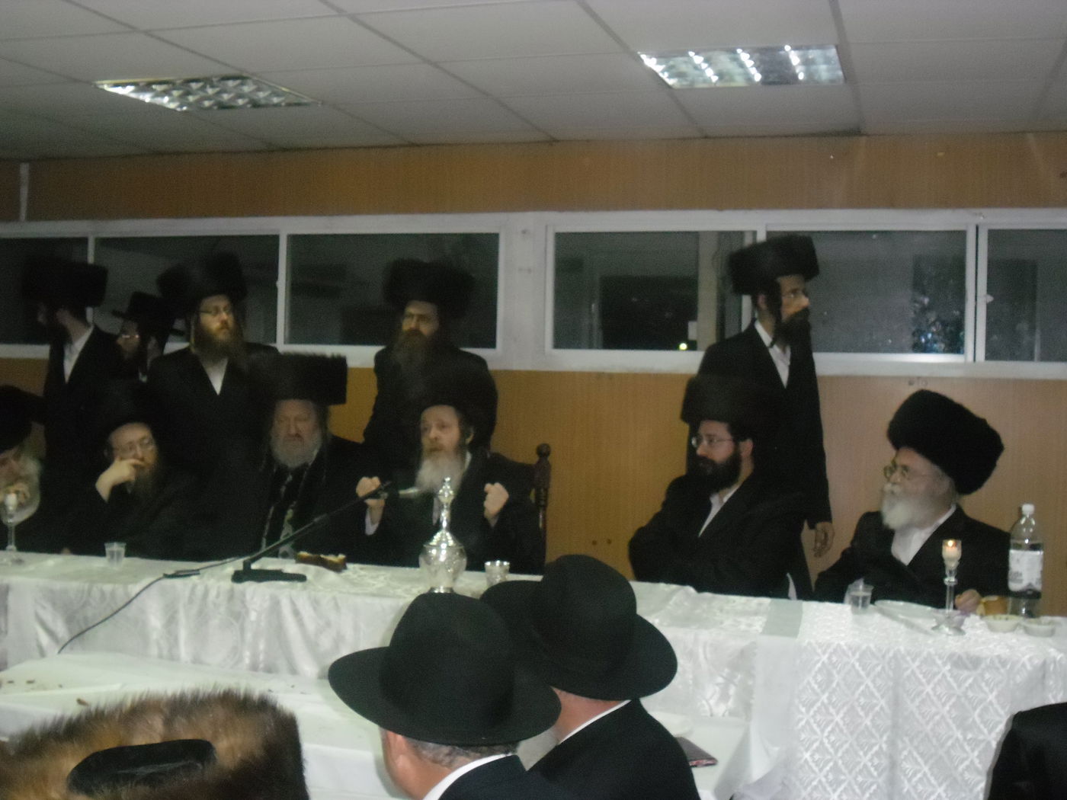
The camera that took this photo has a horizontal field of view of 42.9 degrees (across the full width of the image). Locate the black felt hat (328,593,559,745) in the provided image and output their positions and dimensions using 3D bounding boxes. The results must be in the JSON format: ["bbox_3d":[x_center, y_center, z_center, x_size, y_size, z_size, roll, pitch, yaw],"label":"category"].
[{"bbox_3d":[-0.129,0.376,2.025,0.335,0.132,0.380,1,11,-29],"label":"black felt hat"}]

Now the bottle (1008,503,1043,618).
[{"bbox_3d":[1.395,0.448,3.836,0.090,0.325,0.090,1,2,0],"label":"bottle"}]

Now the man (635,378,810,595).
[{"bbox_3d":[0.575,0.622,4.330,0.600,1.404,0.740,2,3,34],"label":"man"}]

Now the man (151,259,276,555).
[{"bbox_3d":[-1.290,0.331,5.490,0.540,1.840,0.380,0,2,-12],"label":"man"}]

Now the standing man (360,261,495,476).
[{"bbox_3d":[-0.397,0.365,5.270,0.540,1.816,0.380,1,2,13],"label":"standing man"}]

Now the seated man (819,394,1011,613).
[{"bbox_3d":[1.144,0.658,4.108,0.620,1.367,0.760,2,3,30],"label":"seated man"}]

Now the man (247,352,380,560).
[{"bbox_3d":[-0.791,0.564,4.692,0.560,1.452,0.740,1,2,-1],"label":"man"}]

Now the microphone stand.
[{"bbox_3d":[-0.705,0.410,4.322,0.530,0.300,0.220,0,2,-13],"label":"microphone stand"}]

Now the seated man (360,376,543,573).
[{"bbox_3d":[-0.278,0.613,4.528,0.600,1.382,0.760,1,2,12],"label":"seated man"}]

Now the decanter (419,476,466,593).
[{"bbox_3d":[-0.272,0.401,4.106,0.145,0.348,0.145,1,2,0],"label":"decanter"}]

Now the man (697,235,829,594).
[{"bbox_3d":[0.814,0.361,4.825,0.530,1.893,0.400,-1,3,-37],"label":"man"}]

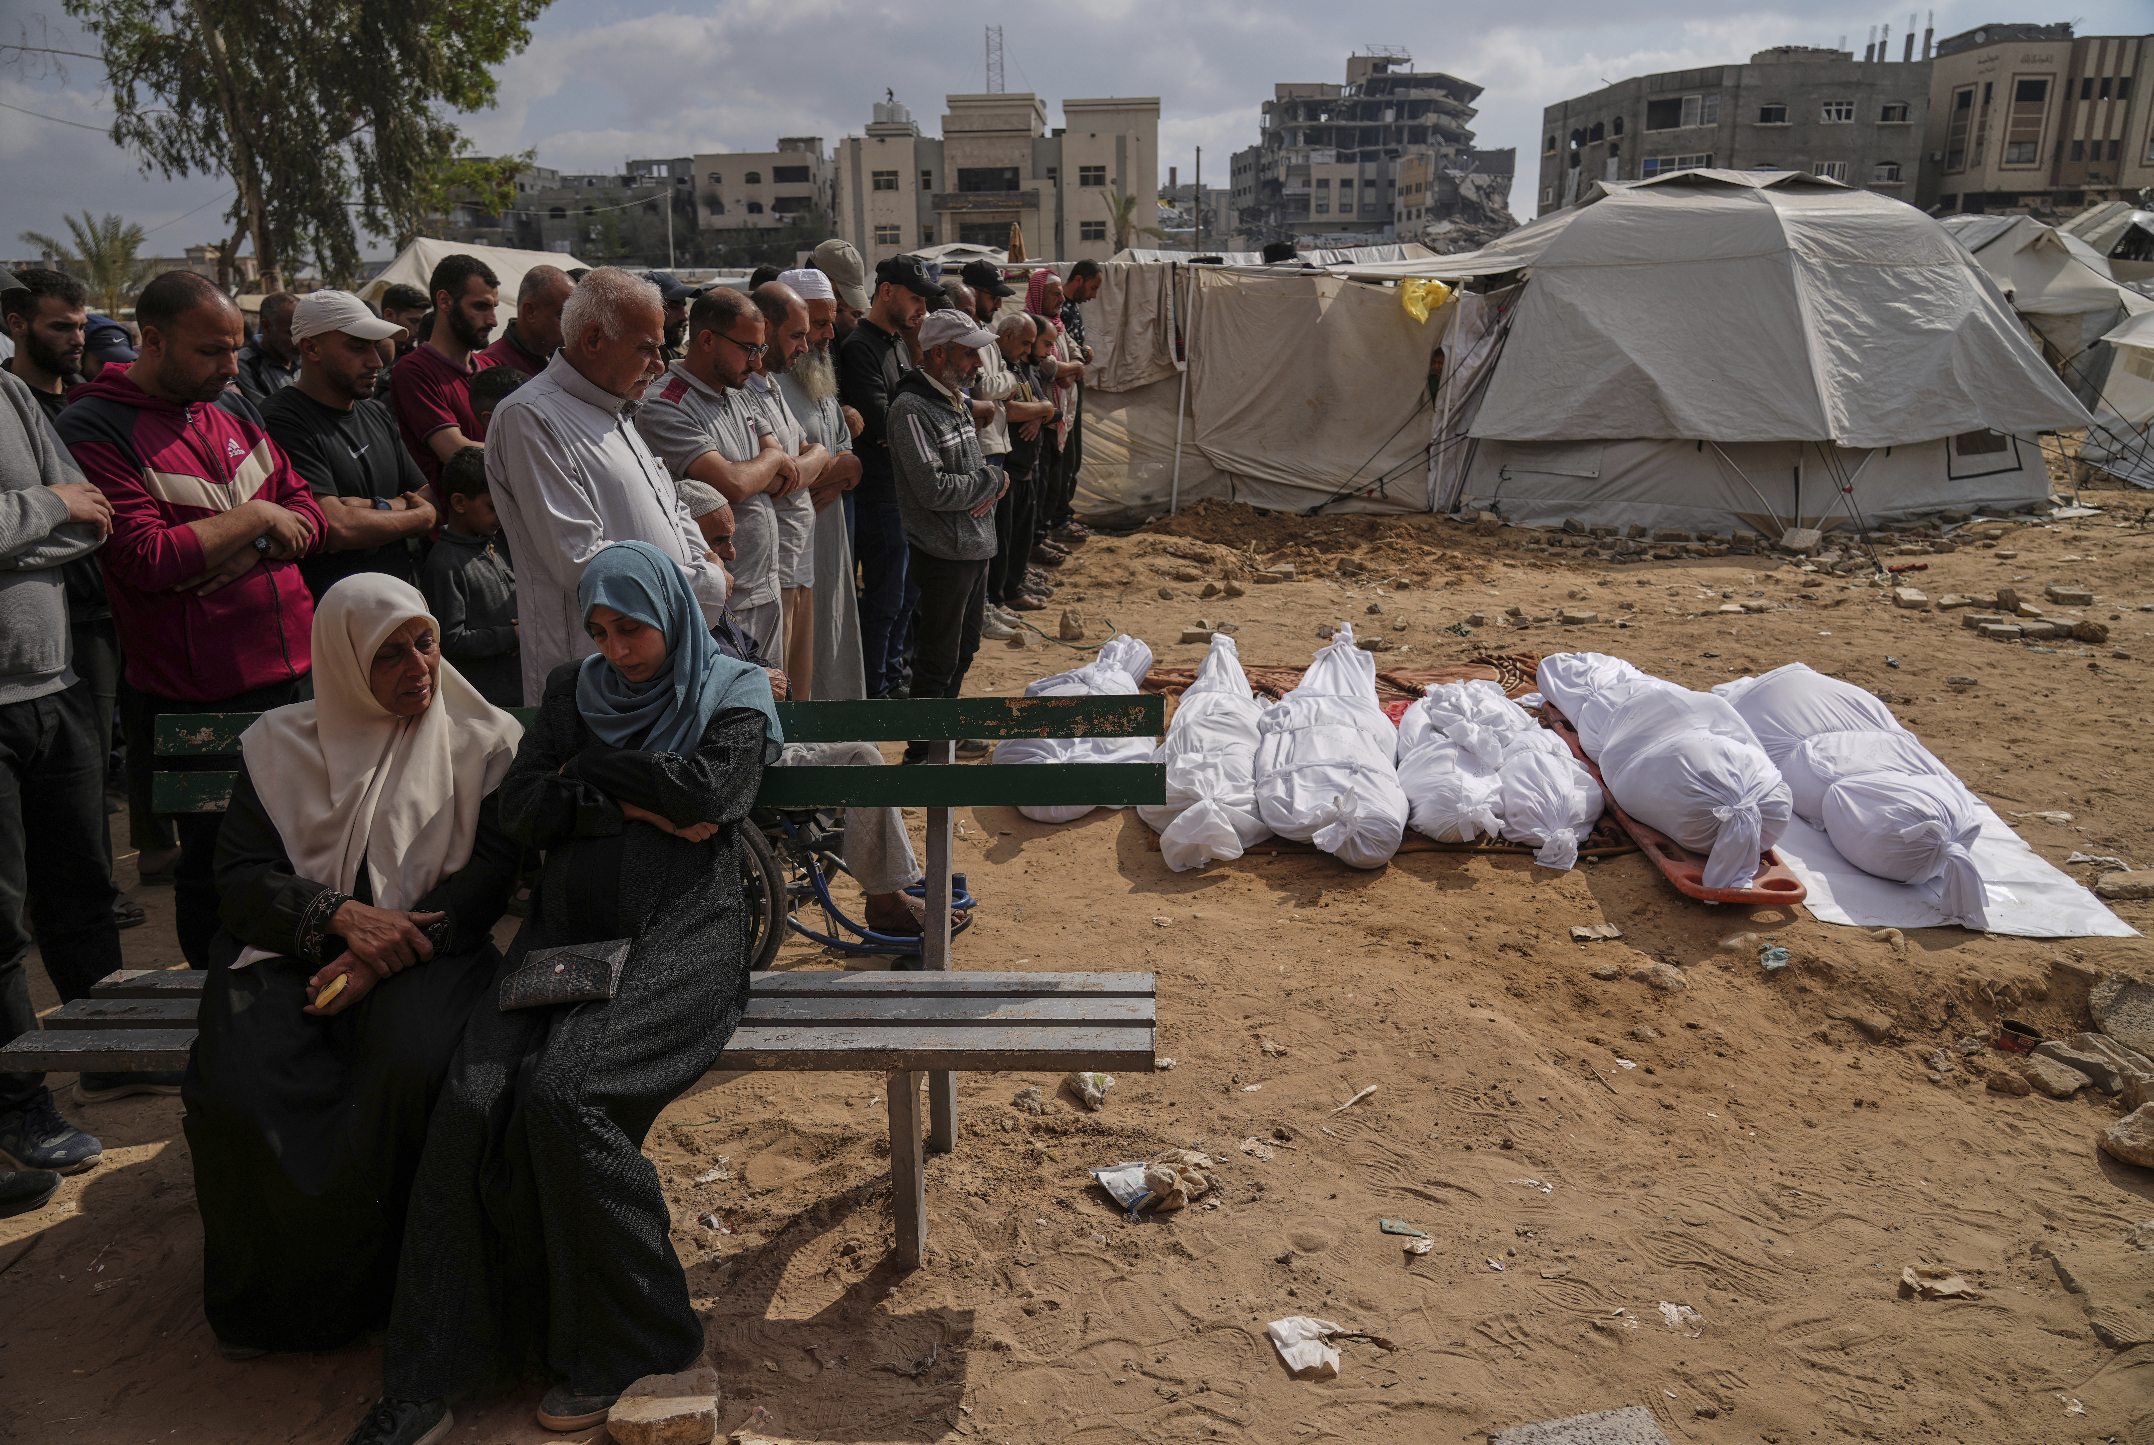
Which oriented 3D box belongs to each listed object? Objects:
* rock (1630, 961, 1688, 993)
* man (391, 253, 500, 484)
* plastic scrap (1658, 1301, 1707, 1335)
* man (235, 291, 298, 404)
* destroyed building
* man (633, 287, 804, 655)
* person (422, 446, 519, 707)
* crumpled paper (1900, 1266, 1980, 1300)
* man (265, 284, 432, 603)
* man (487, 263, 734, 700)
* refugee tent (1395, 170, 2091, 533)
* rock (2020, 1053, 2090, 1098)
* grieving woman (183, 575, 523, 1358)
[{"bbox_3d":[1.441,0.625,3.570,0.140,0.060,0.100,-1,17,0],"label":"rock"},{"bbox_3d":[-1.694,-0.398,4.100,0.360,1.760,0.500,2,17,10],"label":"man"},{"bbox_3d":[1.036,1.020,2.478,0.090,0.022,0.055,14,22,39],"label":"plastic scrap"},{"bbox_3d":[-2.800,-0.695,5.273,0.380,1.700,0.520,3,17,8],"label":"man"},{"bbox_3d":[37.800,-72.510,186.009,33.500,24.000,22.000,2,17,6],"label":"destroyed building"},{"bbox_3d":[-0.904,-0.240,3.782,0.370,1.690,0.500,4,17,16],"label":"man"},{"bbox_3d":[-1.490,-0.020,3.720,0.280,1.320,0.380,1,17,8],"label":"person"},{"bbox_3d":[1.487,0.968,2.491,0.125,0.032,0.080,-1,16,0],"label":"crumpled paper"},{"bbox_3d":[-1.732,-0.211,3.610,0.380,1.690,0.520,3,17,11],"label":"man"},{"bbox_3d":[-0.907,-0.051,2.970,0.420,1.740,0.530,3,17,11],"label":"man"},{"bbox_3d":[5.600,-3.238,12.288,5.000,2.550,4.600,7,18,21],"label":"refugee tent"},{"bbox_3d":[2.144,0.775,3.177,0.145,0.065,0.090,8,19,26],"label":"rock"},{"bbox_3d":[-1.208,0.382,2.470,0.560,1.210,0.670,-5,18,-14],"label":"grieving woman"}]

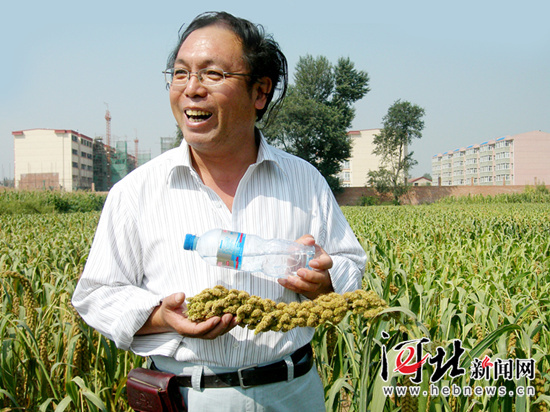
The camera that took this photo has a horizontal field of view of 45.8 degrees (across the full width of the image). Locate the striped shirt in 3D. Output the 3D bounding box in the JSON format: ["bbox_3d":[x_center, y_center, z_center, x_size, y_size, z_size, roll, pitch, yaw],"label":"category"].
[{"bbox_3d":[-0.110,0.078,1.300,0.585,0.475,0.360,0,1,-7],"label":"striped shirt"}]

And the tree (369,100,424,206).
[{"bbox_3d":[10.263,-4.140,55.000,4.899,9.882,4.507,0,1,0],"label":"tree"}]

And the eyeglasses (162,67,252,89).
[{"bbox_3d":[-0.112,-0.240,1.225,0.142,0.044,0.135,8,10,31],"label":"eyeglasses"}]

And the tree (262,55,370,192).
[{"bbox_3d":[3.168,-5.998,55.000,9.799,13.599,8.623,0,1,0],"label":"tree"}]

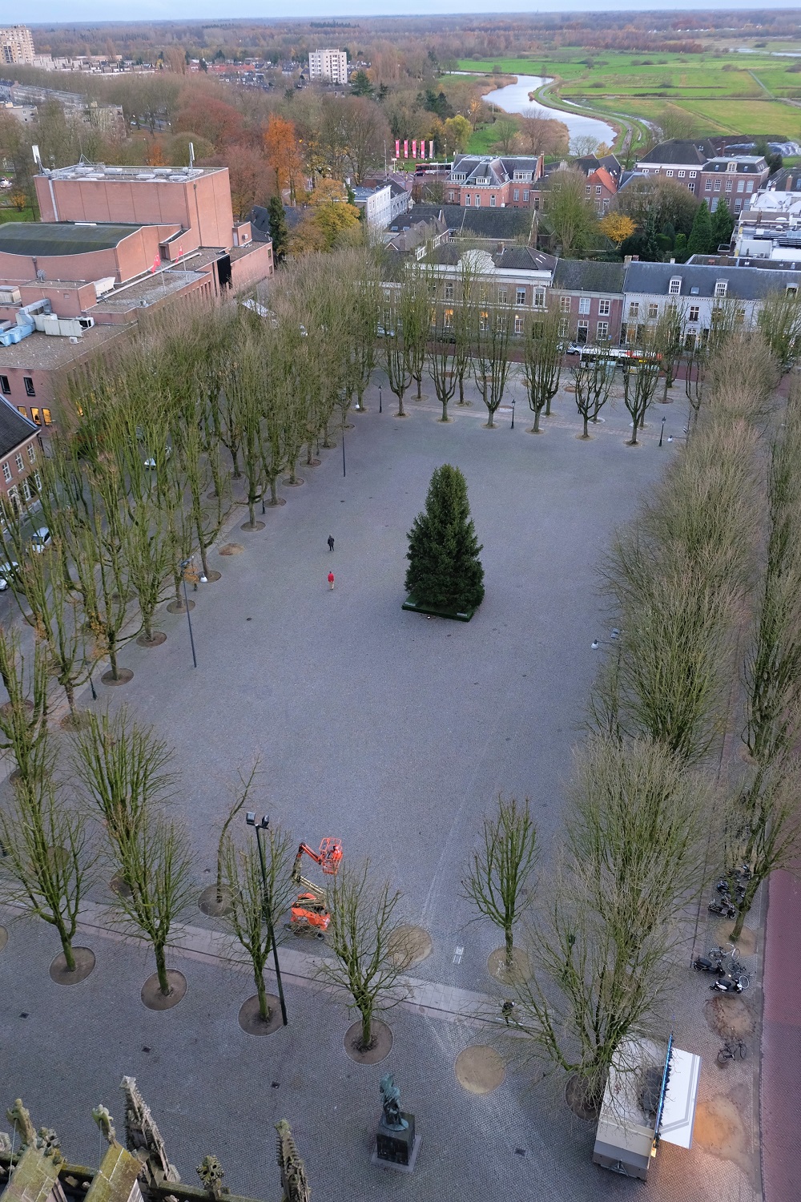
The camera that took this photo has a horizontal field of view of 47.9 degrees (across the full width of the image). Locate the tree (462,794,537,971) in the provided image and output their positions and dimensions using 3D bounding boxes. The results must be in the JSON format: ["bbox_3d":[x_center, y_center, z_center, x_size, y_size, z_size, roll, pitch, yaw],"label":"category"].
[{"bbox_3d":[5.479,15.281,47.220,3.900,12.500,3.900,8,34,13],"label":"tree"}]

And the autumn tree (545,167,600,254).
[{"bbox_3d":[35.580,-79.510,185.751,11.000,16.800,10.600,-1,33,0],"label":"autumn tree"}]

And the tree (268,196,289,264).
[{"bbox_3d":[-25.398,-75.661,183.716,4.500,15.800,4.500,8,34,13],"label":"tree"}]

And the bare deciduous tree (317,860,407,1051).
[{"bbox_3d":[-1.744,17.157,41.848,4.200,12.600,4.200,-1,33,0],"label":"bare deciduous tree"}]

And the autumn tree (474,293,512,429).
[{"bbox_3d":[11.511,-28.968,111.981,4.800,15.300,4.800,8,34,13],"label":"autumn tree"}]

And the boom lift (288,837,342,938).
[{"bbox_3d":[-5.033,16.129,50.839,3.600,7.200,2.100,14,36,21],"label":"boom lift"}]

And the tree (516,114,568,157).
[{"bbox_3d":[52.003,-170.248,330.109,18.000,14.000,16.000,-1,33,0],"label":"tree"}]

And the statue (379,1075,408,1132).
[{"bbox_3d":[-0.291,22.385,40.280,1.200,3.800,1.100,6,34,12],"label":"statue"}]

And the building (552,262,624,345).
[{"bbox_3d":[30.611,-48.365,144.503,11.400,11.600,8.500,11,35,18],"label":"building"}]

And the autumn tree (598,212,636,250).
[{"bbox_3d":[46.856,-78.670,192.385,8.000,9.200,8.000,8,34,13],"label":"autumn tree"}]

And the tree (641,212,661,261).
[{"bbox_3d":[51.530,-74.913,185.790,4.000,10.600,4.000,-1,33,1],"label":"tree"}]

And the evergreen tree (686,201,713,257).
[{"bbox_3d":[62.492,-76.823,187.081,5.400,12.000,5.400,-1,33,1],"label":"evergreen tree"}]

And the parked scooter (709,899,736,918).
[{"bbox_3d":[18.933,18.097,52.961,1.650,1.100,0.650,11,35,17],"label":"parked scooter"}]

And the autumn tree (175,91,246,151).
[{"bbox_3d":[-71.267,-176.895,336.367,25.000,23.000,24.000,-1,33,1],"label":"autumn tree"}]

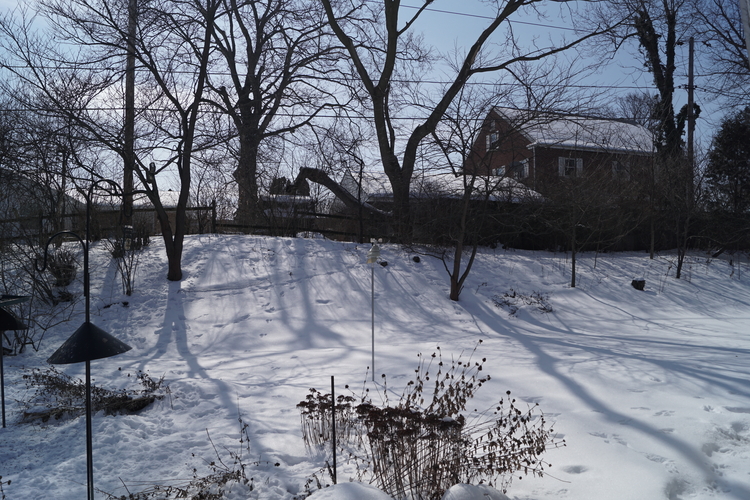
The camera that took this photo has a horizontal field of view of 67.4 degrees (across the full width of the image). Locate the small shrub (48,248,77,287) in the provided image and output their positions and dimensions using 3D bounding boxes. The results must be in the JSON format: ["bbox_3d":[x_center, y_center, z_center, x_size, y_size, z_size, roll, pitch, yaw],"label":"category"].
[{"bbox_3d":[-6.789,0.380,12.200,0.650,0.840,0.650,0,0,0],"label":"small shrub"}]

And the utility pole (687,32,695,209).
[{"bbox_3d":[15.720,-5.749,28.000,0.280,9.800,0.280,0,0,0],"label":"utility pole"}]

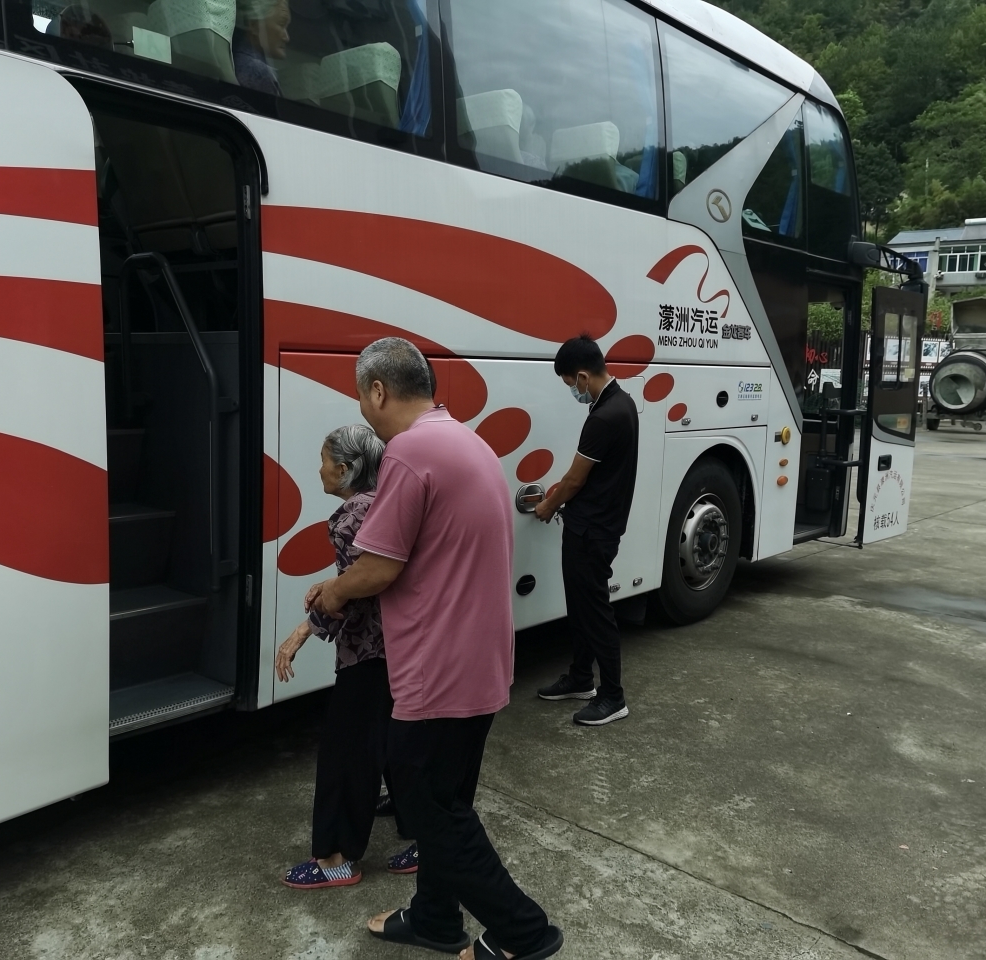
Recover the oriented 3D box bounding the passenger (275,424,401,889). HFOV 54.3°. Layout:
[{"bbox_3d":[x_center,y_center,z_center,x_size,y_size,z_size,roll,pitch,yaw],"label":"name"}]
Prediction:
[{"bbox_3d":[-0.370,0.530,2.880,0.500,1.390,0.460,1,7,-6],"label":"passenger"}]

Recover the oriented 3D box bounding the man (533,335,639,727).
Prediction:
[{"bbox_3d":[0.430,0.215,4.390,0.500,1.710,0.500,0,7,-10],"label":"man"}]

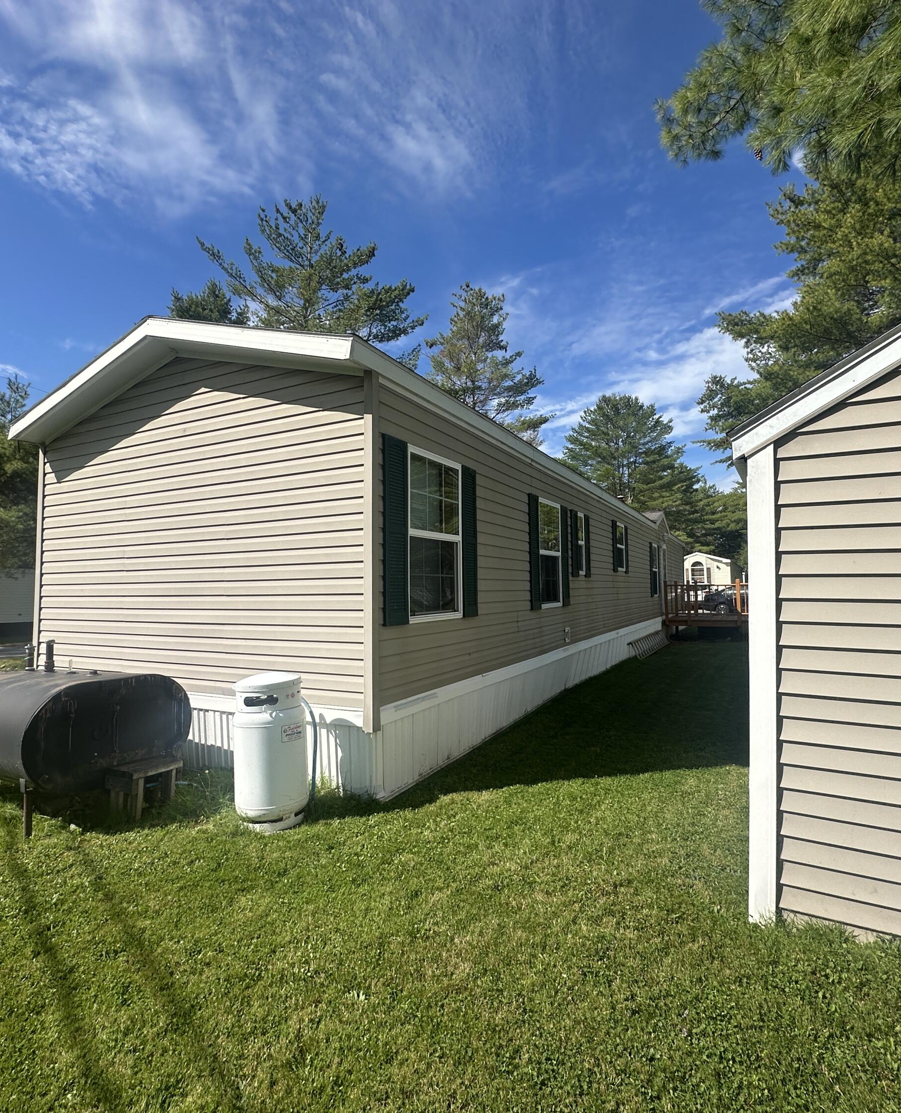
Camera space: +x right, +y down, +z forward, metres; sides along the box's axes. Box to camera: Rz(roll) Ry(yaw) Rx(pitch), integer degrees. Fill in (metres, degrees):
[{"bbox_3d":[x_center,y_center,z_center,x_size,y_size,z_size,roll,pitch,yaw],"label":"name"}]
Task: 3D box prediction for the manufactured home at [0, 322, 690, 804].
[{"bbox_3d":[2.069,0.321,13.714,4.161,3.723,19.898,-2,-4,27],"label":"manufactured home"}]

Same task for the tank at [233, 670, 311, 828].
[{"bbox_3d":[-1.191,1.265,3.978,0.475,0.970,0.475,0,-3,-18],"label":"tank"}]

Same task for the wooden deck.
[{"bbox_3d":[7.764,1.477,17.058,2.800,1.630,3.000,-2,-4,27],"label":"wooden deck"}]

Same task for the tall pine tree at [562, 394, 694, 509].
[{"bbox_3d":[12.237,-3.476,40.581,9.000,15.168,9.000,-2,-4,27],"label":"tall pine tree"}]

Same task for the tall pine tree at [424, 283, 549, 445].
[{"bbox_3d":[1.517,-4.524,26.570,5.800,15.540,5.800,-2,-4,27],"label":"tall pine tree"}]

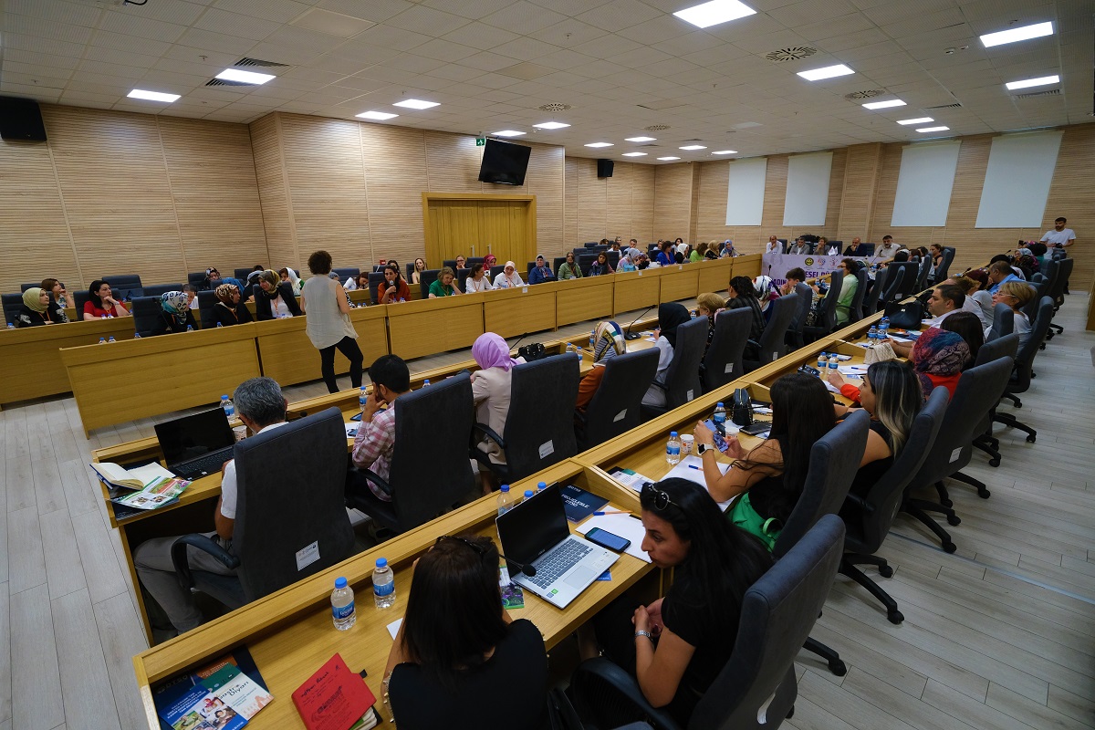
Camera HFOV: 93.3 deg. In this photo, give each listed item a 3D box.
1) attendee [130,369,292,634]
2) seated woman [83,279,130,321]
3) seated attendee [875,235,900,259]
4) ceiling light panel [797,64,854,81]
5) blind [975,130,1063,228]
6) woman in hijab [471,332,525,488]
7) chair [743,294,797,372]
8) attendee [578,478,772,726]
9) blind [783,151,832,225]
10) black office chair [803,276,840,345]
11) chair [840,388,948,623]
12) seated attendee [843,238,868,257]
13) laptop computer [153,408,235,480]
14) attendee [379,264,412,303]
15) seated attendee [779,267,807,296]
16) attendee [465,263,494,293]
[{"bbox_3d":[-1.472,0.701,2.488,0.800,1.270,0.720,8,18,31],"label":"attendee"},{"bbox_3d":[-5.904,-0.479,7.024,0.800,1.290,0.580,9,19,33],"label":"seated woman"},{"bbox_3d":[8.346,-2.489,12.783,0.800,1.330,0.580,-16,21,-42],"label":"seated attendee"},{"bbox_3d":[3.638,-3.817,6.747,0.570,0.050,0.570,14,21,43],"label":"ceiling light panel"},{"bbox_3d":[10.892,-4.236,11.992,1.208,2.044,0.070,14,21,43],"label":"blind"},{"bbox_3d":[-0.322,0.380,3.457,0.780,1.240,0.520,12,20,39],"label":"woman in hijab"},{"bbox_3d":[2.244,-0.241,5.625,0.620,1.090,0.680,-16,21,-42],"label":"chair"},{"bbox_3d":[0.313,0.885,1.689,0.800,1.200,0.520,7,17,26],"label":"attendee"},{"bbox_3d":[7.740,-5.219,15.453,0.060,2.030,1.190,-16,21,-42],"label":"blind"},{"bbox_3d":[3.682,-0.771,7.285,0.620,1.150,0.680,-15,21,-40],"label":"black office chair"},{"bbox_3d":[1.543,0.647,2.634,0.670,1.120,0.640,14,21,42],"label":"chair"},{"bbox_3d":[7.860,-2.591,13.277,0.800,1.280,0.550,-16,21,-42],"label":"seated attendee"},{"bbox_3d":[-1.700,0.385,2.585,0.290,0.225,0.325,10,19,34],"label":"laptop computer"},{"bbox_3d":[-2.222,-0.809,7.685,0.530,1.310,0.760,-10,18,-30],"label":"attendee"},{"bbox_3d":[2.922,-0.606,6.438,0.520,1.200,0.780,-12,19,-35],"label":"seated attendee"},{"bbox_3d":[-1.000,-0.992,8.143,0.780,1.144,0.520,11,20,37],"label":"attendee"}]

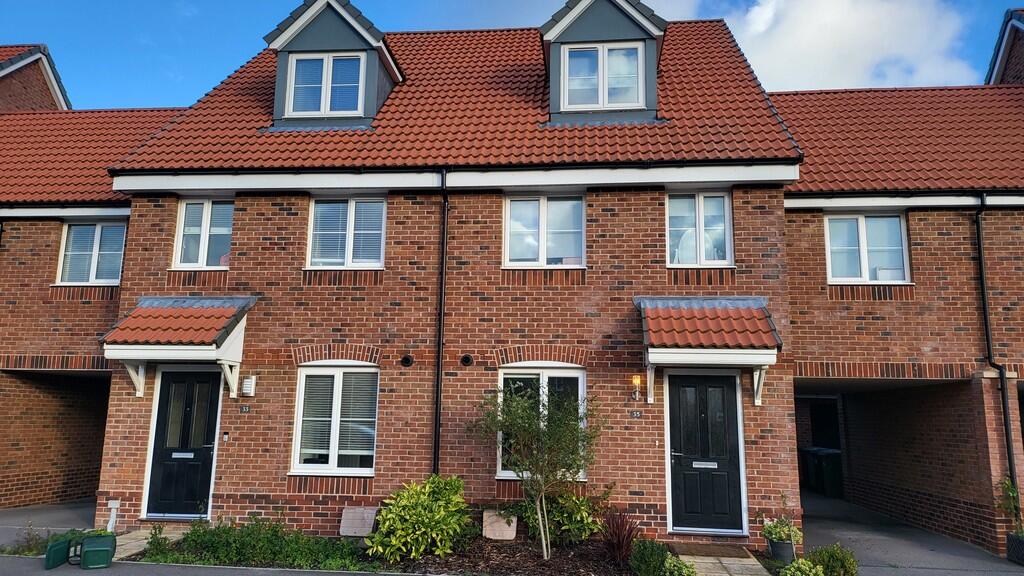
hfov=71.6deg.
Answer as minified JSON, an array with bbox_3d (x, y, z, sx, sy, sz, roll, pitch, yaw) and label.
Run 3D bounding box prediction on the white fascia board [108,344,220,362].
[{"bbox_3d":[-4.632,0.849,9.376,1.540,0.200,0.060,0,-10,5],"label":"white fascia board"}]

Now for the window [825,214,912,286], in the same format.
[{"bbox_3d":[5.335,-0.576,10.657,1.190,1.080,0.100,0,-10,5],"label":"window"}]

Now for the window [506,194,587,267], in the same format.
[{"bbox_3d":[0.444,-0.790,9.961,1.120,1.050,0.120,0,-10,5],"label":"window"}]

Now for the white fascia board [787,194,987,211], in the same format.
[{"bbox_3d":[5.373,-1.265,10.411,2.880,0.130,0.060,0,-10,5],"label":"white fascia board"}]

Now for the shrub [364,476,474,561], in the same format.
[{"bbox_3d":[-1.088,2.663,8.409,1.220,0.990,1.000,0,-10,5],"label":"shrub"}]

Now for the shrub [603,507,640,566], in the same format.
[{"bbox_3d":[1.239,2.808,8.045,0.440,0.640,0.420,0,-10,5],"label":"shrub"}]

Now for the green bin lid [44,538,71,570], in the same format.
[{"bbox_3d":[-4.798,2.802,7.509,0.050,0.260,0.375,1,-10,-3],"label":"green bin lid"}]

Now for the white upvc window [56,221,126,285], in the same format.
[{"bbox_3d":[-6.929,-0.572,11.705,1.140,1.050,0.120,0,-10,5],"label":"white upvc window"}]

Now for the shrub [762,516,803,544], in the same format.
[{"bbox_3d":[3.165,2.837,8.308,0.456,0.314,0.420,0,-10,5],"label":"shrub"}]

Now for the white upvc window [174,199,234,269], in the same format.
[{"bbox_3d":[-4.517,-0.783,10.418,0.890,1.050,0.120,0,-10,5],"label":"white upvc window"}]

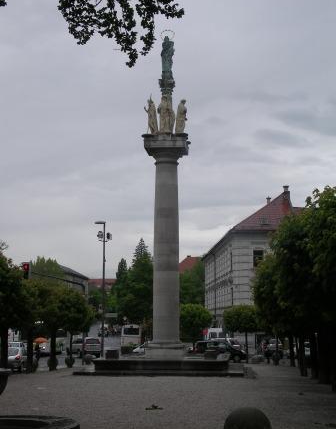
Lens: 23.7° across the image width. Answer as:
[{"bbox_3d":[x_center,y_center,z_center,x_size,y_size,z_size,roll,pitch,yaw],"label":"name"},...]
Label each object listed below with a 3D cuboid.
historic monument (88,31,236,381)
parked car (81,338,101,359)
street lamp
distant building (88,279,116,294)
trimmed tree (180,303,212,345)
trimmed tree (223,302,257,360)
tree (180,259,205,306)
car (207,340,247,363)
[{"bbox_3d":[-0.062,-0.864,42.496,7.600,18.069,7.200,-1,-8,4],"label":"historic monument"},{"bbox_3d":[-7.289,12.333,74.520,1.770,1.720,4.300,2,-8,-12],"label":"parked car"},{"bbox_3d":[-4.584,5.453,57.790,1.250,10.000,0.700,0,-8,0],"label":"street lamp"},{"bbox_3d":[-17.648,24.661,213.620,22.000,14.500,13.000,1,-8,-4],"label":"distant building"},{"bbox_3d":[1.824,8.084,55.417,2.600,4.100,2.500,0,-8,0],"label":"trimmed tree"},{"bbox_3d":[5.075,7.902,53.423,2.700,4.000,2.600,0,-8,0],"label":"trimmed tree"},{"bbox_3d":[3.105,12.244,111.362,7.000,11.500,6.500,0,-8,0],"label":"tree"},{"bbox_3d":[3.615,9.258,54.249,3.900,1.500,1.700,-1,-8,5],"label":"car"}]

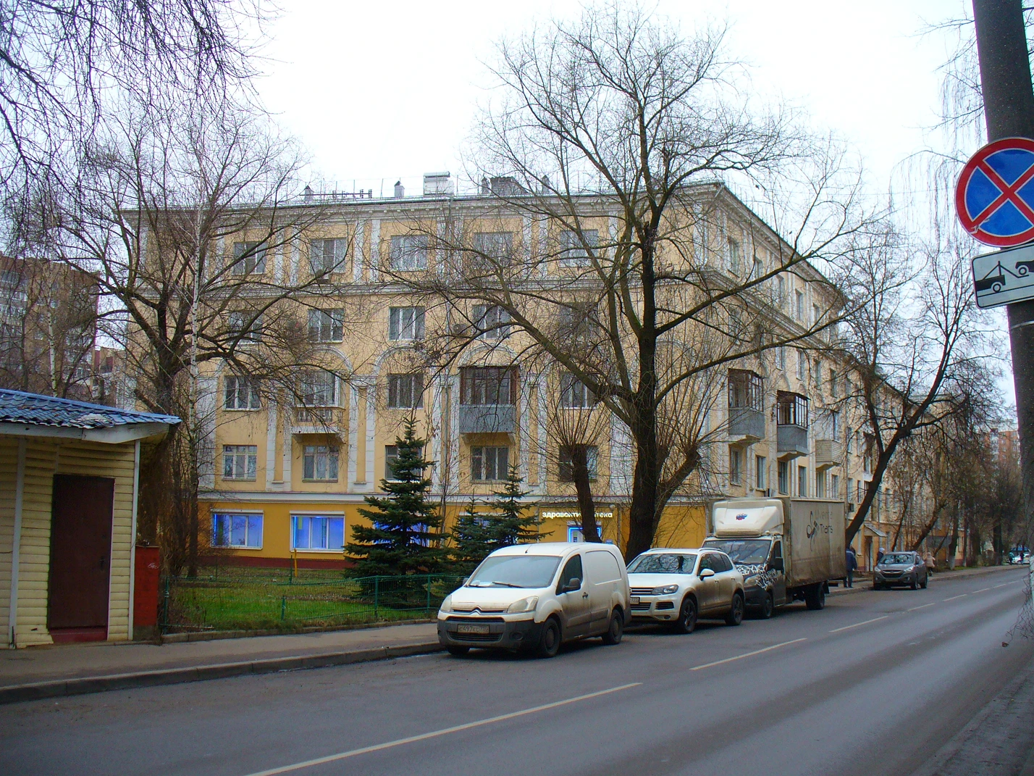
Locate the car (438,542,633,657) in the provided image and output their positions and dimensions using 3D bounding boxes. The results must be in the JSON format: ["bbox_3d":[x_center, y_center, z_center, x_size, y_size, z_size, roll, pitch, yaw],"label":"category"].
[{"bbox_3d":[0.360,3.500,18.800,1.820,1.810,4.390,-3,-9,28],"label":"car"}]

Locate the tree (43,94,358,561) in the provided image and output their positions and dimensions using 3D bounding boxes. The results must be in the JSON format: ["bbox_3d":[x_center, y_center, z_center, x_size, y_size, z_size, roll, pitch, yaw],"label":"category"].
[{"bbox_3d":[-12.353,-2.189,43.180,11.600,18.760,10.500,3,-8,-16],"label":"tree"}]

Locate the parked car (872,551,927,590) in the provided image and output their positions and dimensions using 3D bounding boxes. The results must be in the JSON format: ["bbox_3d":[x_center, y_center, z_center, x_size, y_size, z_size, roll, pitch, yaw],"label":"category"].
[{"bbox_3d":[17.700,8.420,51.000,1.830,1.660,4.420,-3,-9,29],"label":"parked car"}]

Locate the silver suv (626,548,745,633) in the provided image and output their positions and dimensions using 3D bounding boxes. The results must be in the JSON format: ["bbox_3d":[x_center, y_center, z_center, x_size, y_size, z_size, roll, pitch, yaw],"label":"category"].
[{"bbox_3d":[3.500,4.410,24.500,1.940,1.720,4.790,-3,-9,29],"label":"silver suv"}]

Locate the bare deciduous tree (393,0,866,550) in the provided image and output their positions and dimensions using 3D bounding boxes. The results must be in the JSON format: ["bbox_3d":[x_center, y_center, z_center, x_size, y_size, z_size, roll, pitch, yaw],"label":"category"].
[{"bbox_3d":[3.633,-3.104,34.766,14.800,18.940,13.000,0,-8,6],"label":"bare deciduous tree"}]

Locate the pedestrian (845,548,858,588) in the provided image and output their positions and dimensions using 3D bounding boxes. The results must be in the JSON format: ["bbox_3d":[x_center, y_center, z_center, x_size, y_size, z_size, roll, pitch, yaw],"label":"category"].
[{"bbox_3d":[13.921,7.420,45.951,0.550,1.760,0.420,-7,-11,44],"label":"pedestrian"}]

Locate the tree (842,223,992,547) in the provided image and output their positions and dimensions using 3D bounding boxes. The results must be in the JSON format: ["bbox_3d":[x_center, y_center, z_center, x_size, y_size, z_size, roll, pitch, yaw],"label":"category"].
[{"bbox_3d":[20.774,0.693,58.008,8.100,18.430,7.800,-2,-8,20],"label":"tree"}]

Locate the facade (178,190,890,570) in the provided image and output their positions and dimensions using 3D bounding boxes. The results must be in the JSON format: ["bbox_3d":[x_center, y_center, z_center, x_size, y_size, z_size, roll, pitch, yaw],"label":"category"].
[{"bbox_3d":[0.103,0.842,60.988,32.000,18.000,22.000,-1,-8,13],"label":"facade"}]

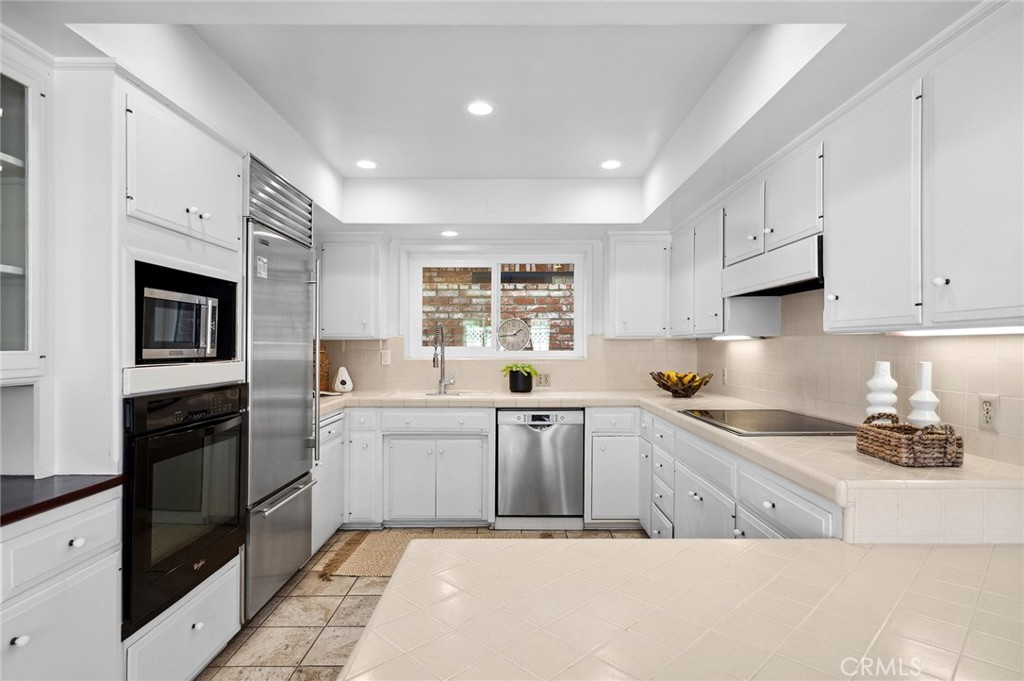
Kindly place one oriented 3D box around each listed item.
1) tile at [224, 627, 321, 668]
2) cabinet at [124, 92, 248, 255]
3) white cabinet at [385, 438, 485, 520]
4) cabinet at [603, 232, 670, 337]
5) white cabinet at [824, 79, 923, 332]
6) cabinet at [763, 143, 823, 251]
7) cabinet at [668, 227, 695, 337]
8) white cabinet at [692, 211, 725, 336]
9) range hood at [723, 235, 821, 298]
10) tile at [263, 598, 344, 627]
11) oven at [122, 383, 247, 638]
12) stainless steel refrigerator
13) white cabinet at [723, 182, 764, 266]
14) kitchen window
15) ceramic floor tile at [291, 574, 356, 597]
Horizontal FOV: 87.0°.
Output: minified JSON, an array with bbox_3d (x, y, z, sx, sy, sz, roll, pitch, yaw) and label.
[{"bbox_3d":[-1.011,1.323,2.332,0.302,0.012,0.307,0,0,0],"label":"tile"},{"bbox_3d":[-1.560,-0.630,2.165,0.560,0.420,0.760,0,0,0],"label":"cabinet"},{"bbox_3d":[-0.529,0.971,4.041,0.695,0.590,0.570,0,0,0],"label":"white cabinet"},{"bbox_3d":[0.925,-0.412,4.140,0.440,0.790,0.330,0,0,0],"label":"cabinet"},{"bbox_3d":[1.319,-0.389,1.755,0.322,0.700,0.490,0,0,0],"label":"white cabinet"},{"bbox_3d":[1.322,-0.568,2.249,0.322,0.335,0.475,0,0,0],"label":"cabinet"},{"bbox_3d":[1.331,-0.374,3.720,0.322,0.690,0.530,0,0,0],"label":"cabinet"},{"bbox_3d":[1.302,-0.375,3.155,0.330,0.670,0.475,0,0,0],"label":"white cabinet"},{"bbox_3d":[1.290,-0.312,2.445,0.360,0.160,0.910,0,0,0],"label":"range hood"},{"bbox_3d":[-1.006,1.306,2.605,0.300,0.010,0.300,0,0,0],"label":"tile"},{"bbox_3d":[-1.535,0.580,2.165,0.600,0.765,0.757,0,0,0],"label":"oven"},{"bbox_3d":[-1.444,0.244,2.725,0.620,2.070,0.775,0,0,0],"label":"stainless steel refrigerator"},{"bbox_3d":[1.300,-0.560,2.683,0.330,0.325,0.475,0,0,0],"label":"white cabinet"},{"bbox_3d":[-0.120,-0.291,4.373,1.455,0.870,0.120,0,0,0],"label":"kitchen window"},{"bbox_3d":[-1.007,1.327,2.935,0.300,0.012,0.292,0,0,0],"label":"ceramic floor tile"}]

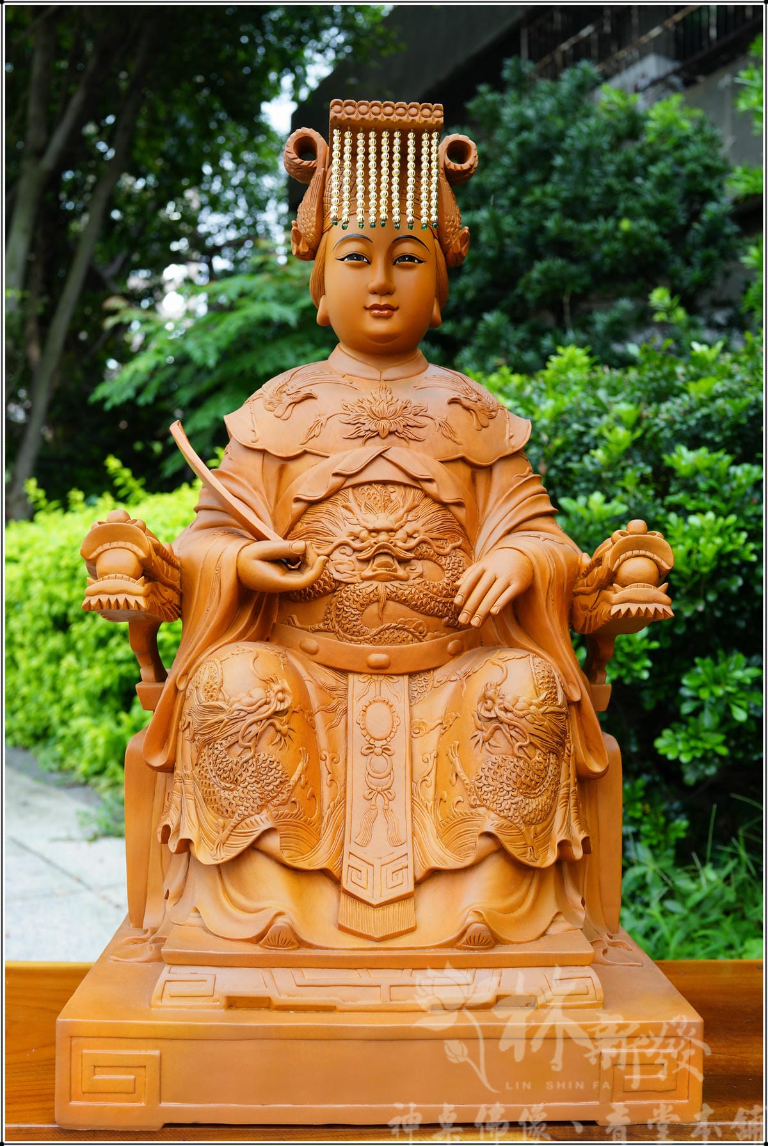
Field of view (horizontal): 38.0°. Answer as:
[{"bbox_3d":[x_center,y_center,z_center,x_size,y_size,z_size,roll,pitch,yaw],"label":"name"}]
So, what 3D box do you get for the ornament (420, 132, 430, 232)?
[{"bbox_3d":[0.038,-0.367,1.040,0.008,0.095,0.008,0,-3,-3],"label":"ornament"}]

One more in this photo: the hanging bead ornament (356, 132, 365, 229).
[{"bbox_3d":[-0.022,-0.365,1.037,0.008,0.092,0.008,0,-3,-3],"label":"hanging bead ornament"}]

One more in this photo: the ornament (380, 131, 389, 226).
[{"bbox_3d":[0.000,-0.367,1.038,0.008,0.090,0.008,0,-3,-3],"label":"ornament"}]

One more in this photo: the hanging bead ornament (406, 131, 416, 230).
[{"bbox_3d":[0.025,-0.366,1.040,0.008,0.094,0.008,0,-3,-3],"label":"hanging bead ornament"}]

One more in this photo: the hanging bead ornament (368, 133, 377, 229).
[{"bbox_3d":[-0.011,-0.366,1.038,0.008,0.092,0.008,0,-3,-3],"label":"hanging bead ornament"}]

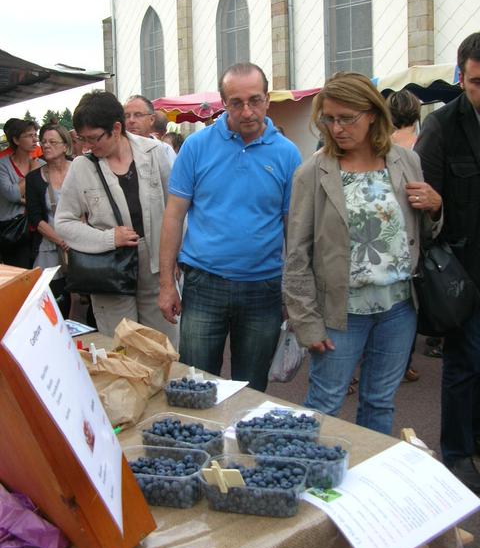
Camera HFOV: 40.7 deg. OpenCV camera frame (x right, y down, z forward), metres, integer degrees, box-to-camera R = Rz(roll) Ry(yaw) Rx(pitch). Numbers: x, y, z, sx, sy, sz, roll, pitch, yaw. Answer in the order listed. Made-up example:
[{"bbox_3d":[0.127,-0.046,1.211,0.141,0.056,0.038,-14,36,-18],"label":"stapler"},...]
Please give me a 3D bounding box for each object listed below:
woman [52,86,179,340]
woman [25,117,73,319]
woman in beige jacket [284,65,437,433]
[{"bbox_3d":[-0.499,0.061,2.750,0.490,1.631,0.380,-2,10,-2],"label":"woman"},{"bbox_3d":[-1.133,-0.149,4.132,0.430,1.598,0.290,-3,10,-8],"label":"woman"},{"bbox_3d":[0.448,0.101,2.386,0.510,1.628,0.350,0,10,8],"label":"woman in beige jacket"}]

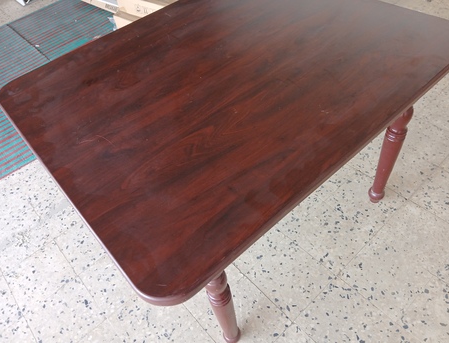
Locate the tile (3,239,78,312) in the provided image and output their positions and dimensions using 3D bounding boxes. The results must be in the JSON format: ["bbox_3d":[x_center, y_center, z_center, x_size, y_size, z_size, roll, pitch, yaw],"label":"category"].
[{"bbox_3d":[-0.795,0.457,1.492,0.250,0.020,0.250,-37,54,-22],"label":"tile"}]

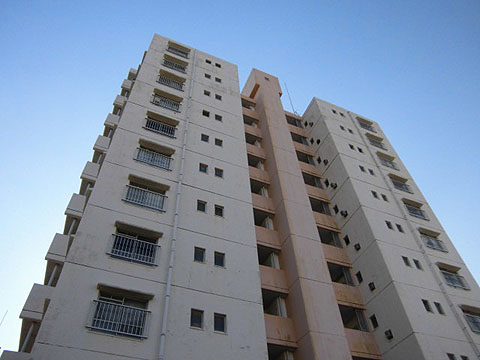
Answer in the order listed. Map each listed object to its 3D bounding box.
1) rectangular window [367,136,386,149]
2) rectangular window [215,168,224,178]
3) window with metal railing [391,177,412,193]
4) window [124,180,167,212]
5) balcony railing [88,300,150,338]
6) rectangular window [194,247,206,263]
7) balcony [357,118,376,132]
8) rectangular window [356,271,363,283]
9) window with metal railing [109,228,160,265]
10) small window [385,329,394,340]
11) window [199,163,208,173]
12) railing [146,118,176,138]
[{"bbox_3d":[11.976,-3.194,31.773,1.650,1.400,0.120,17,-52,-17],"label":"rectangular window"},{"bbox_3d":[-1.075,-0.351,18.810,0.452,0.662,0.130,17,-52,-17],"label":"rectangular window"},{"bbox_3d":[12.054,0.408,26.840,1.670,1.240,0.180,17,-52,-17],"label":"window with metal railing"},{"bbox_3d":[-4.083,0.742,15.756,1.700,1.220,0.180,17,-52,-17],"label":"window"},{"bbox_3d":[-3.682,4.307,11.127,1.825,0.857,0.170,17,-52,-17],"label":"balcony railing"},{"bbox_3d":[-1.640,3.070,14.730,0.460,0.680,0.100,17,-52,-17],"label":"rectangular window"},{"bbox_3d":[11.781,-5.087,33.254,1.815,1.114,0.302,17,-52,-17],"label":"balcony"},{"bbox_3d":[7.080,5.733,21.203,0.120,0.650,0.400,17,-52,-17],"label":"rectangular window"},{"bbox_3d":[-3.950,2.563,13.659,1.700,1.220,0.180,17,-52,-17],"label":"window with metal railing"},{"bbox_3d":[7.408,7.660,17.834,0.110,0.430,0.385,17,-52,-17],"label":"small window"},{"bbox_3d":[-1.912,-0.583,18.875,0.460,0.690,0.120,17,-52,-17],"label":"window"},{"bbox_3d":[-4.215,-2.746,19.239,1.776,0.875,0.170,17,-52,-17],"label":"railing"}]

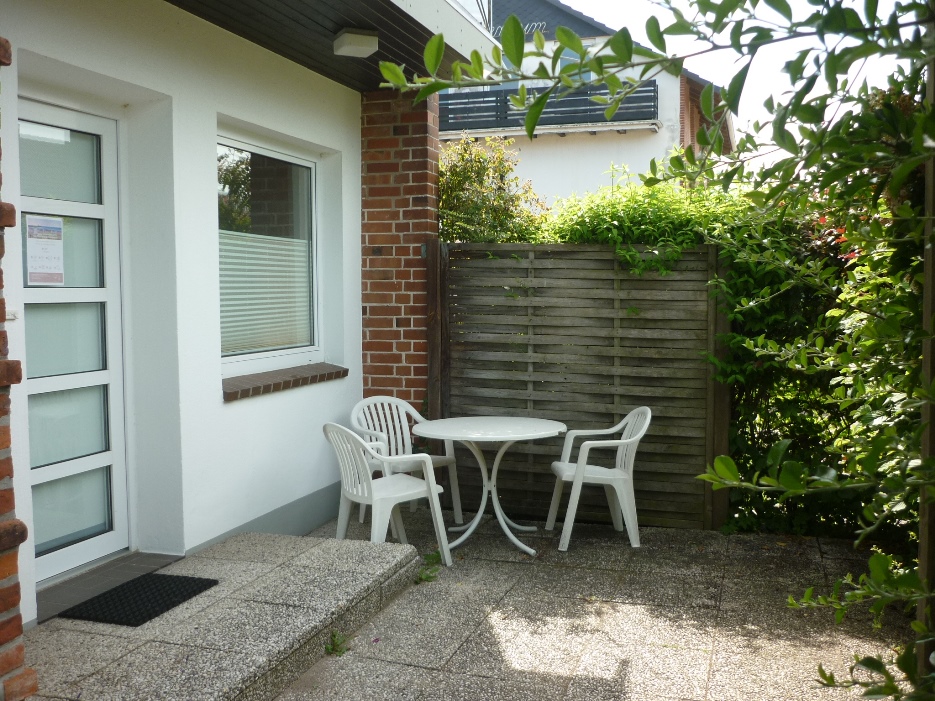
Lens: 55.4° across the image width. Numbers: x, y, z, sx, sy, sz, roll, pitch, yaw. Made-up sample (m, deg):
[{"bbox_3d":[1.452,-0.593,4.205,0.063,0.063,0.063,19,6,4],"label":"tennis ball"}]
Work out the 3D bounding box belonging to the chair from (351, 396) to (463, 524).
[{"bbox_3d":[-0.414,0.732,5.861,0.565,0.805,0.580,-3,5,-39],"label":"chair"}]

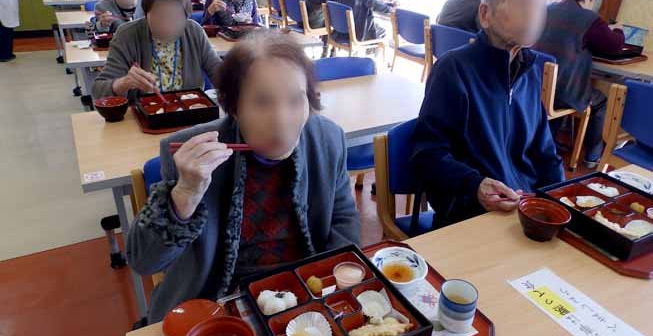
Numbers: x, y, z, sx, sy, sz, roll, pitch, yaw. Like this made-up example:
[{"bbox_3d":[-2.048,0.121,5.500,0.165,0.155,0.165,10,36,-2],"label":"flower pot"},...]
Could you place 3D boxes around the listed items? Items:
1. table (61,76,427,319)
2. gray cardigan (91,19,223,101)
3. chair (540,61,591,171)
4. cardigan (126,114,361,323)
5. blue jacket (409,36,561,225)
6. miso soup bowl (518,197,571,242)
[{"bbox_3d":[-0.207,0.070,1.905,1.490,0.700,0.600,-14,32,-26],"label":"table"},{"bbox_3d":[-0.712,-0.377,1.787,0.520,0.550,0.380,-12,32,-26],"label":"gray cardigan"},{"bbox_3d":[1.369,-0.399,2.830,0.560,0.820,0.520,-13,32,-28],"label":"chair"},{"bbox_3d":[-0.157,0.130,1.003,0.530,0.570,0.370,-7,29,-17],"label":"cardigan"},{"bbox_3d":[0.472,-0.099,1.366,0.500,0.670,0.400,-8,30,-19],"label":"blue jacket"},{"bbox_3d":[0.535,0.138,1.039,0.120,0.073,0.120,2,28,-1],"label":"miso soup bowl"}]

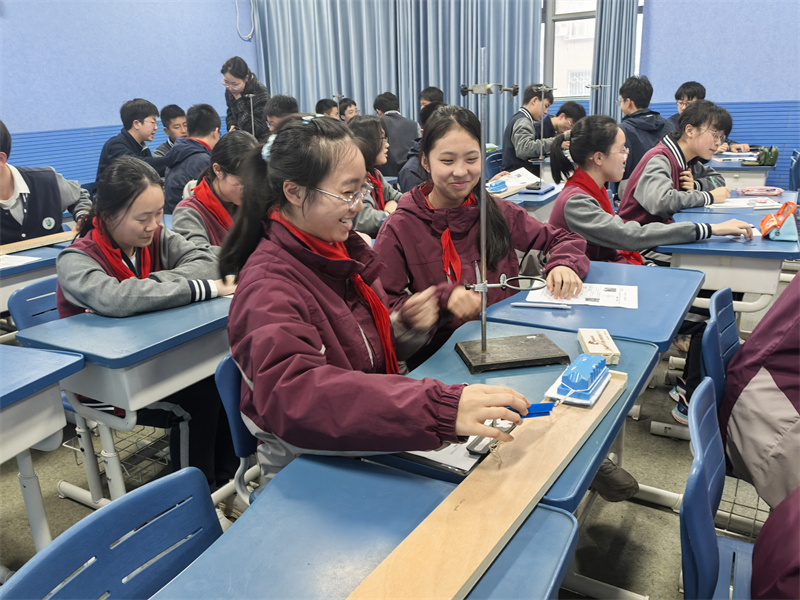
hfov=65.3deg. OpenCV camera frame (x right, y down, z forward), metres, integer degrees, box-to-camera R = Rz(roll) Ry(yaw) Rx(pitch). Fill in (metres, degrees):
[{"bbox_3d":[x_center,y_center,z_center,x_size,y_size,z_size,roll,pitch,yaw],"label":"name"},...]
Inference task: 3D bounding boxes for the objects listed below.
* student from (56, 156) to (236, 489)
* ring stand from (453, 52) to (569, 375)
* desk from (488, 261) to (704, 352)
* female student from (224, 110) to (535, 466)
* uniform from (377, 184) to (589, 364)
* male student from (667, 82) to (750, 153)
[{"bbox_3d":[-0.802,0.119,1.987,0.630,1.127,0.520,11,23,36],"label":"student"},{"bbox_3d":[0.216,-0.162,1.182,0.210,0.600,0.140,-7,19,-13],"label":"ring stand"},{"bbox_3d":[0.546,0.337,1.744,0.417,0.757,0.615,9,21,31],"label":"desk"},{"bbox_3d":[-0.053,0.278,1.259,0.650,1.250,0.500,7,20,25],"label":"female student"},{"bbox_3d":[0.191,-0.050,1.725,0.540,0.560,0.380,-7,19,-14],"label":"uniform"},{"bbox_3d":[1.892,-0.806,4.210,0.650,1.235,0.500,13,24,40],"label":"male student"}]

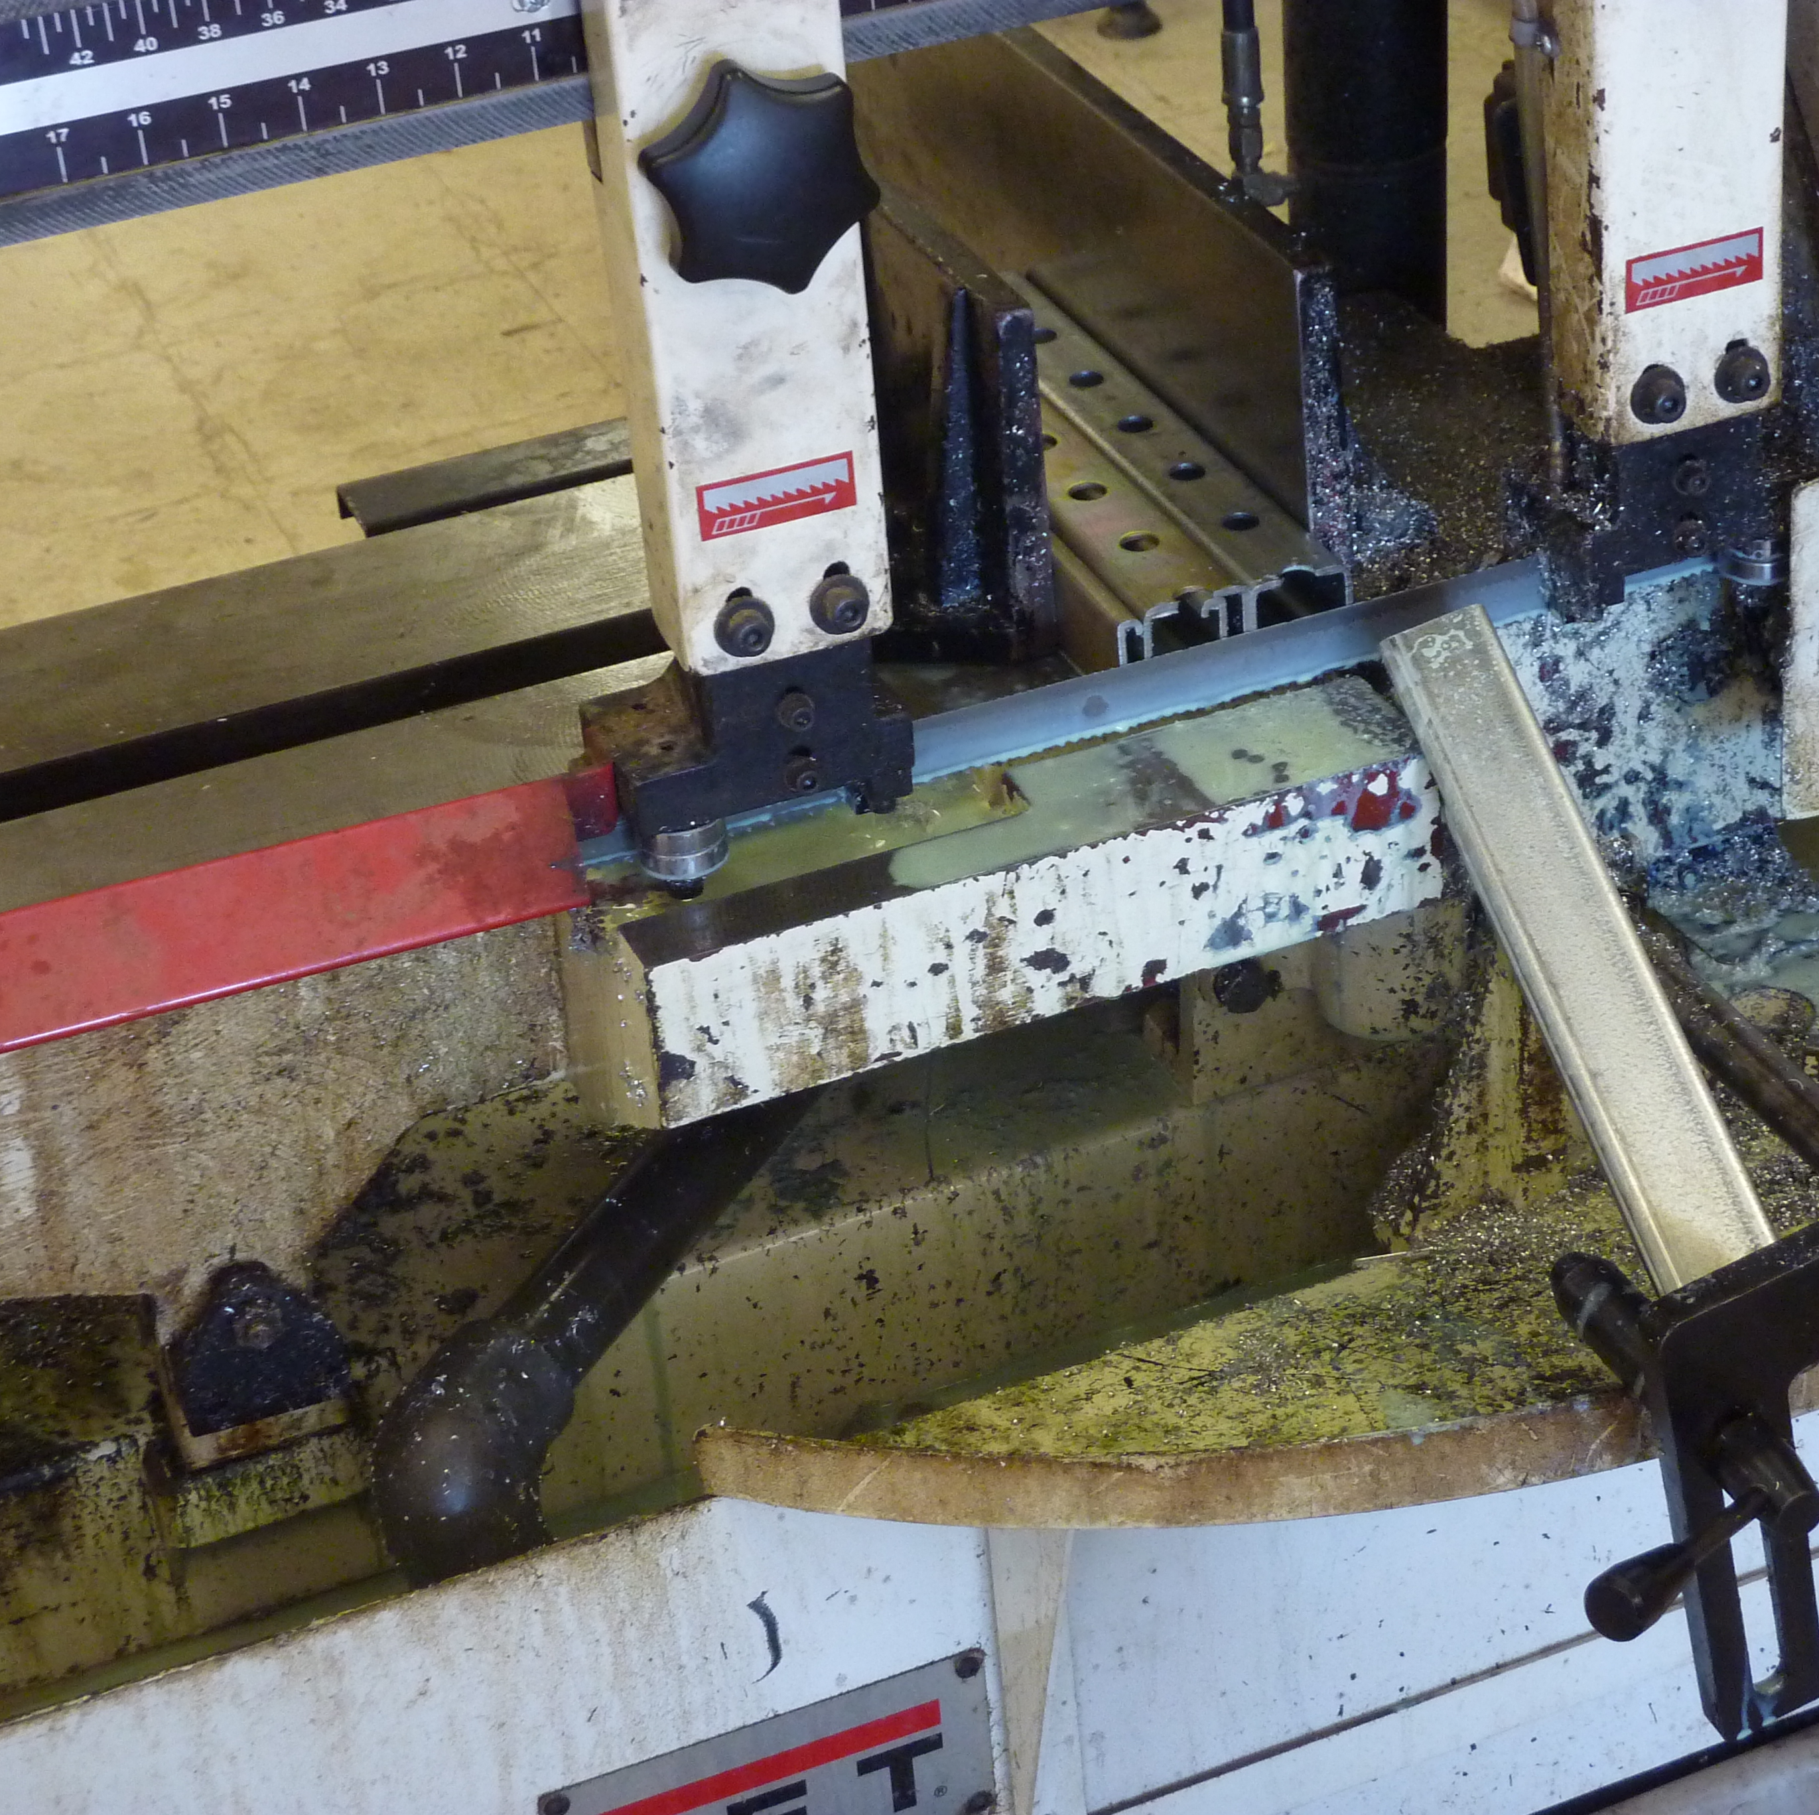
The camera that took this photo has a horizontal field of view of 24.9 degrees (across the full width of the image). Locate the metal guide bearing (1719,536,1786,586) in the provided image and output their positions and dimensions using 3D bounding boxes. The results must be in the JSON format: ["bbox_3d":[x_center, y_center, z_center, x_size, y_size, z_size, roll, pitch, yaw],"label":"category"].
[{"bbox_3d":[0.320,-0.136,1.548,0.028,0.019,0.028,-4,32,2],"label":"metal guide bearing"}]

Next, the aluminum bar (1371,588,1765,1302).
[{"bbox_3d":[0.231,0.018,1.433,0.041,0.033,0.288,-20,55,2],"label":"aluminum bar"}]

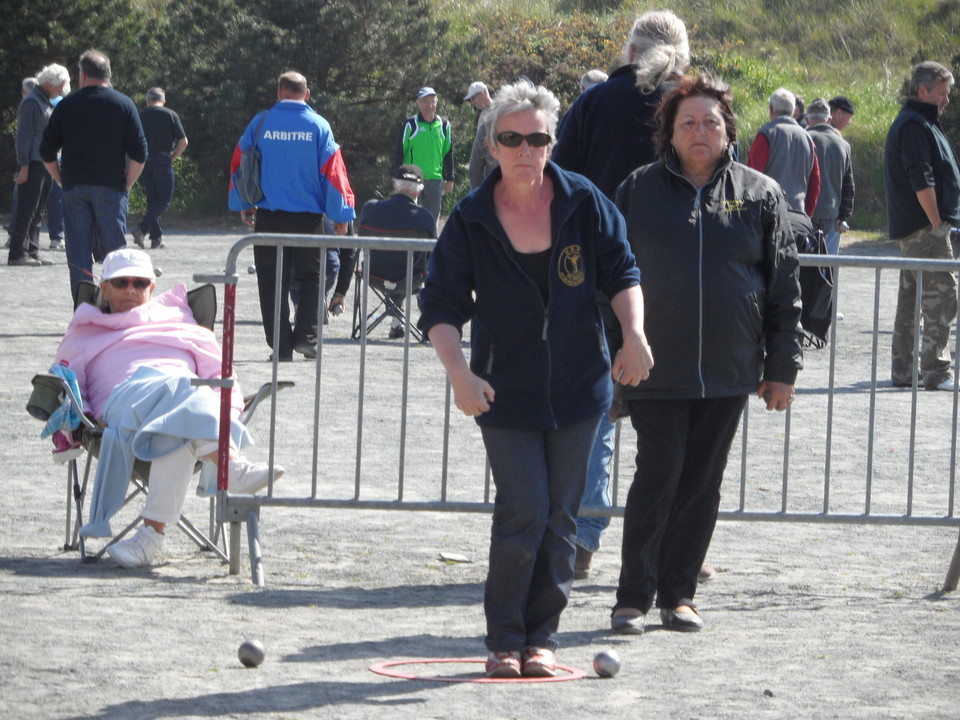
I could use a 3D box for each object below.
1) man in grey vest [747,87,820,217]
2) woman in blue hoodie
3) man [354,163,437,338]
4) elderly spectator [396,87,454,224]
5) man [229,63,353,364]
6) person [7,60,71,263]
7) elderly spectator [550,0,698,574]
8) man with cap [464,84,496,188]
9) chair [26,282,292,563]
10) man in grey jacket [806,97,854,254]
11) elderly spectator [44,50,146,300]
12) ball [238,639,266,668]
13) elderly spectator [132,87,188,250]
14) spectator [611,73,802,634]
[{"bbox_3d":[2.189,-1.098,36.000,0.550,1.720,0.360,1,3,-21],"label":"man in grey vest"},{"bbox_3d":[0.152,0.040,13.400,0.630,1.590,0.450,1,3,-2],"label":"woman in blue hoodie"},{"bbox_3d":[-0.560,-0.741,33.500,0.540,1.190,0.770,2,3,9],"label":"man"},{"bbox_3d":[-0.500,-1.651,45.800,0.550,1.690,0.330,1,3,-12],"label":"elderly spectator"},{"bbox_3d":[-1.137,-0.871,30.100,0.740,1.750,0.500,1,3,3],"label":"man"},{"bbox_3d":[-3.883,-1.702,44.000,0.550,1.760,0.500,2,3,9],"label":"person"},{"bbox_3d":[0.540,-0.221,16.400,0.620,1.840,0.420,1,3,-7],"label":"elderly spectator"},{"bbox_3d":[0.038,-1.492,42.500,0.420,1.730,0.500,1,3,-6],"label":"man with cap"},{"bbox_3d":[-1.046,0.198,16.300,0.850,0.880,0.580,1,3,-7],"label":"chair"},{"bbox_3d":[2.662,-1.192,38.800,0.560,1.660,0.360,2,3,3],"label":"man in grey jacket"},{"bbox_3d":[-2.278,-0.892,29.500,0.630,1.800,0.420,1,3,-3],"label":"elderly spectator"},{"bbox_3d":[-0.613,0.791,13.420,0.072,0.072,0.072,1,3,0],"label":"ball"},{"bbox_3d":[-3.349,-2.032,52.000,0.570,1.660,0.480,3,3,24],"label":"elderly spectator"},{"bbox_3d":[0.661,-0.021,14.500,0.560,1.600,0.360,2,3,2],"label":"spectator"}]

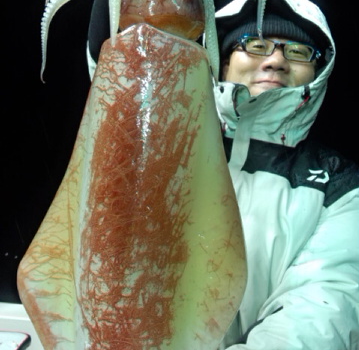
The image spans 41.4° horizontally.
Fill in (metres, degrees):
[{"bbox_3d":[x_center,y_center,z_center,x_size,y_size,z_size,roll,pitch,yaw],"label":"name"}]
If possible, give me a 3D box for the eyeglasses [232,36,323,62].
[{"bbox_3d":[0.163,-0.206,0.860,0.142,0.042,0.140,10,1,-2],"label":"eyeglasses"}]

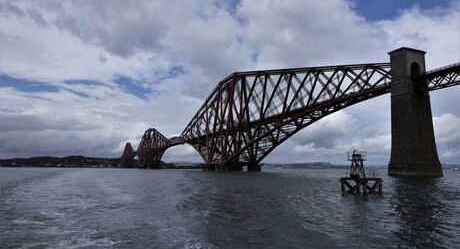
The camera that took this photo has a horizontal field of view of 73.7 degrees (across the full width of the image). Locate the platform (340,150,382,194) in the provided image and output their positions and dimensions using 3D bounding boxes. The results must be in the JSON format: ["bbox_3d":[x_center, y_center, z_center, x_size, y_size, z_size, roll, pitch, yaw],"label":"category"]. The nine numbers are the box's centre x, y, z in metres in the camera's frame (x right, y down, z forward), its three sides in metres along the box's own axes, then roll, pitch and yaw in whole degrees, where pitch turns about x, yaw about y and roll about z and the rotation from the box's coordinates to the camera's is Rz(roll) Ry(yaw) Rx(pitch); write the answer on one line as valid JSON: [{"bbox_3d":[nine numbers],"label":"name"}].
[{"bbox_3d":[18.930,6.700,44.600,4.250,6.200,4.250,5,-10,-32],"label":"platform"}]

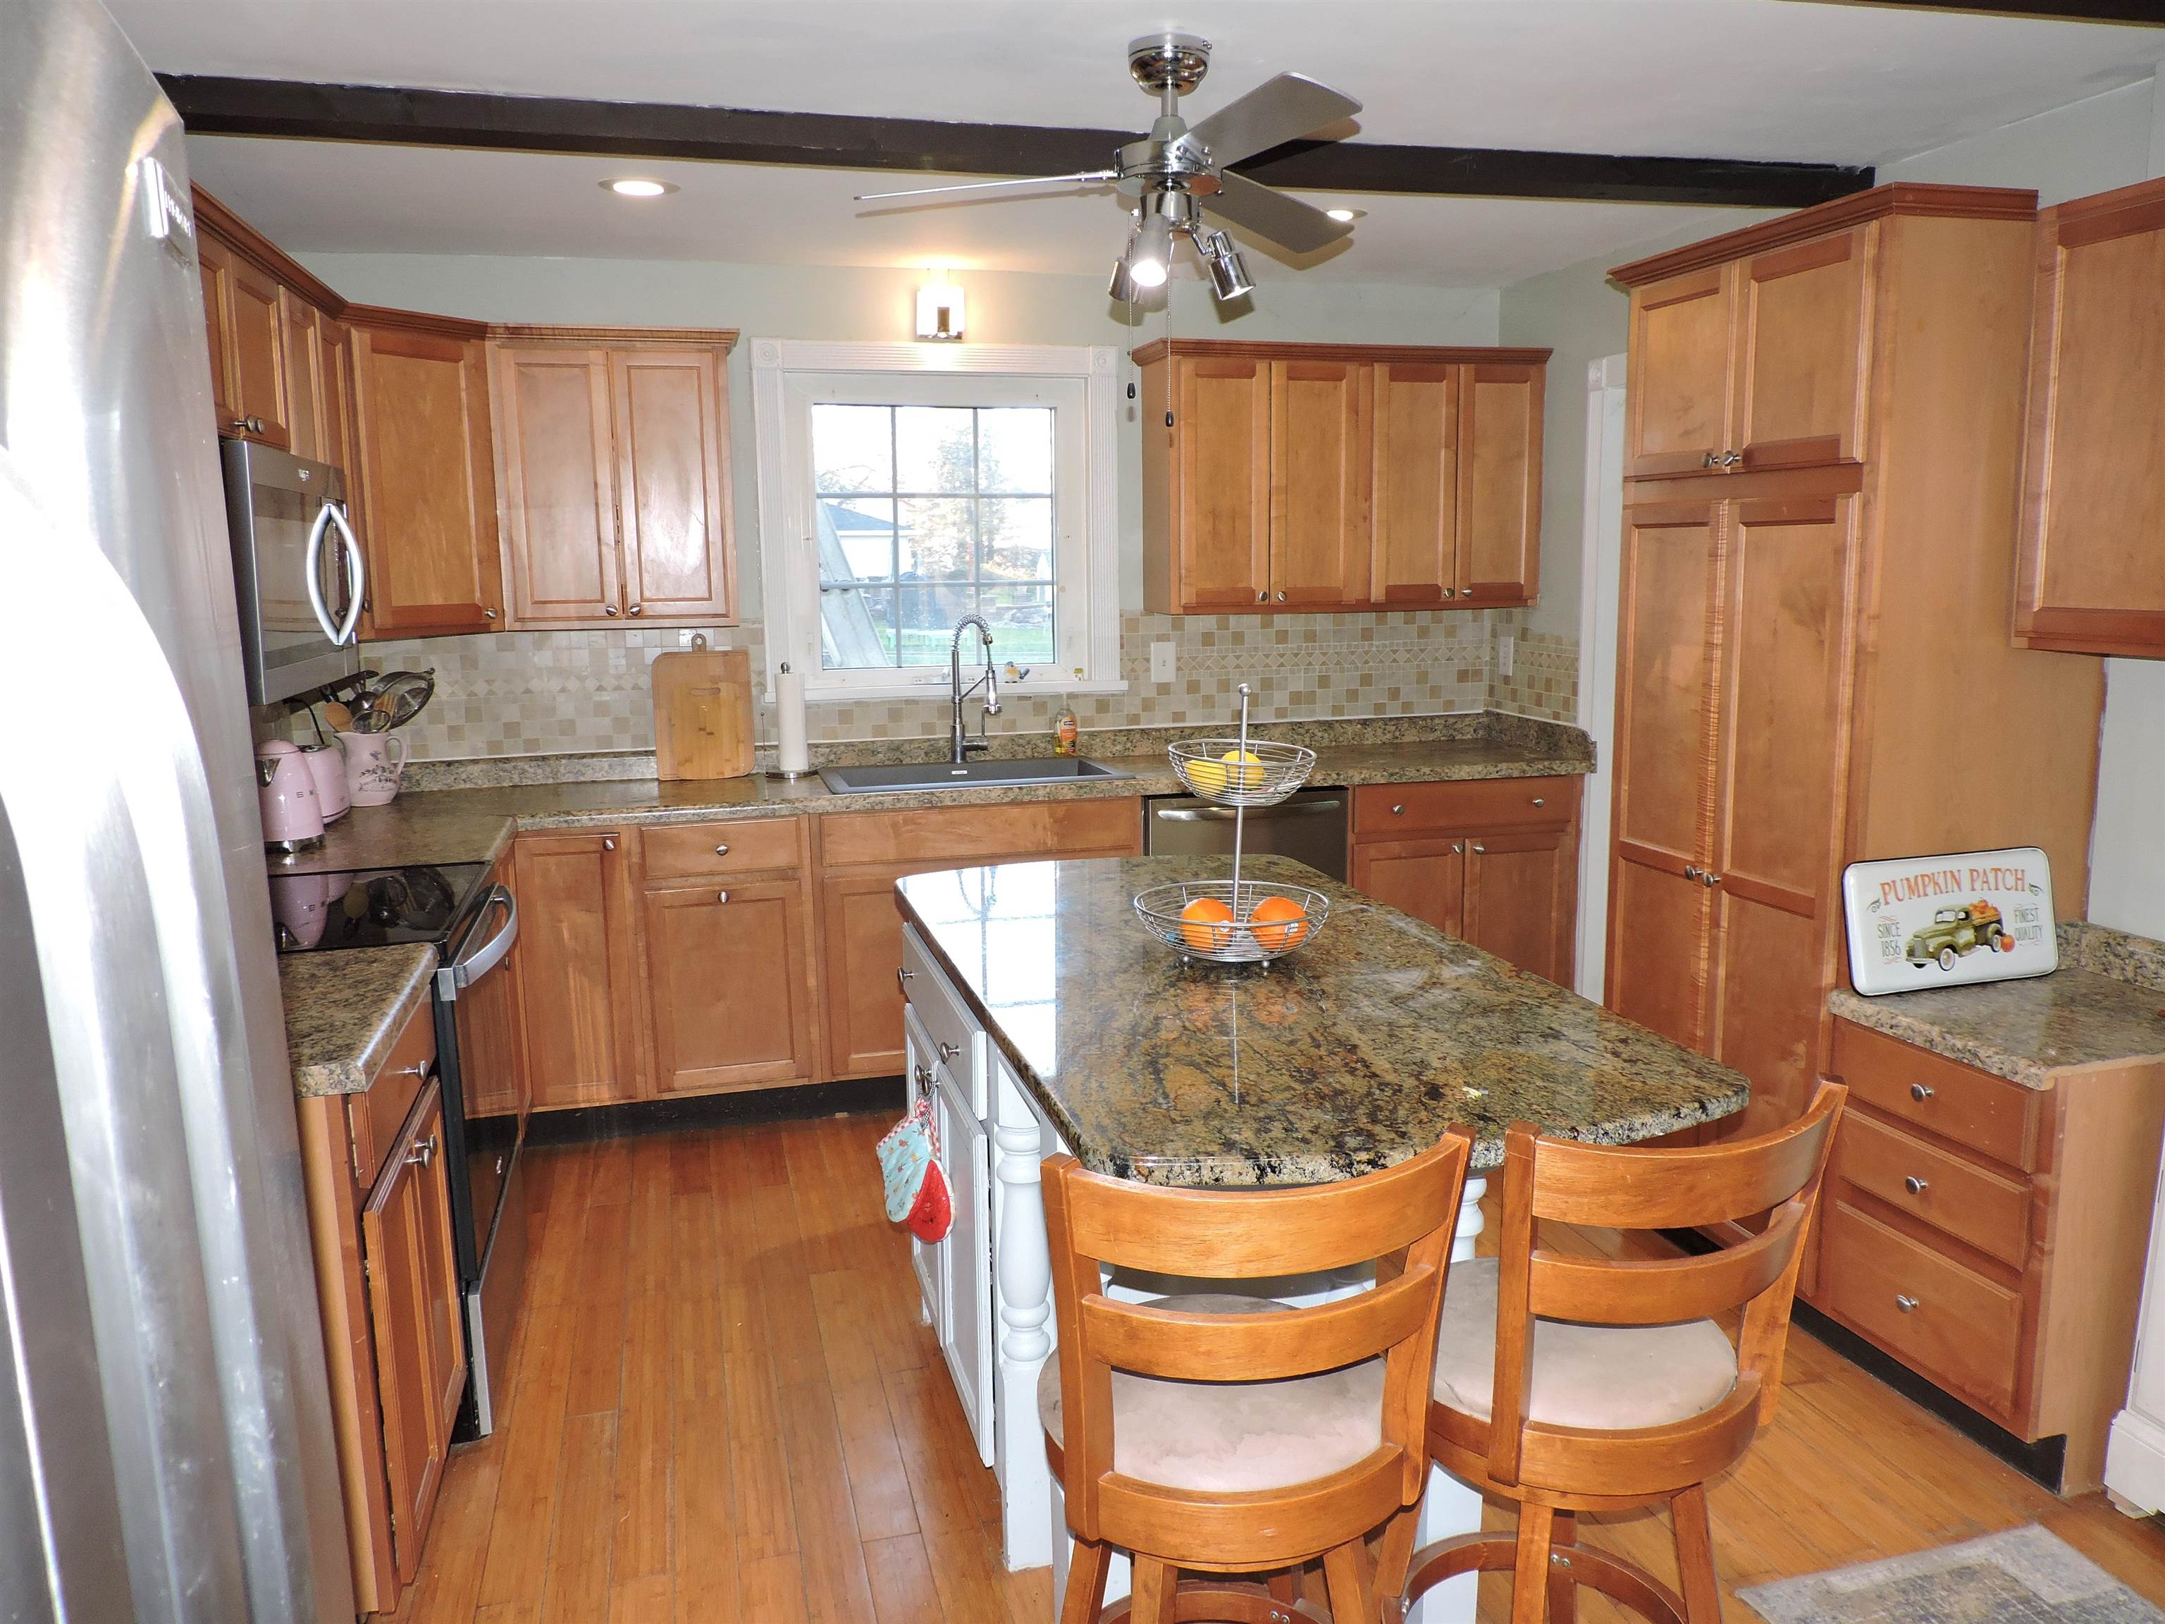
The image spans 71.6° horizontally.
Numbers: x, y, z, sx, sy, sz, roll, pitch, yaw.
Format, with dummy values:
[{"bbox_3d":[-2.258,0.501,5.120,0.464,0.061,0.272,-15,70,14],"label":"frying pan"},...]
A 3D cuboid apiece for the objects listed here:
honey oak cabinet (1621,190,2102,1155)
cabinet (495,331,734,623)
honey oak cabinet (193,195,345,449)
[{"bbox_3d":[1.587,-0.076,3.205,0.610,2.175,0.810,-3,11,-14],"label":"honey oak cabinet"},{"bbox_3d":[-1.284,-0.916,4.189,0.632,0.790,0.360,-3,11,-14],"label":"cabinet"},{"bbox_3d":[-1.670,-0.861,2.675,0.350,0.395,0.830,-3,10,-15],"label":"honey oak cabinet"}]

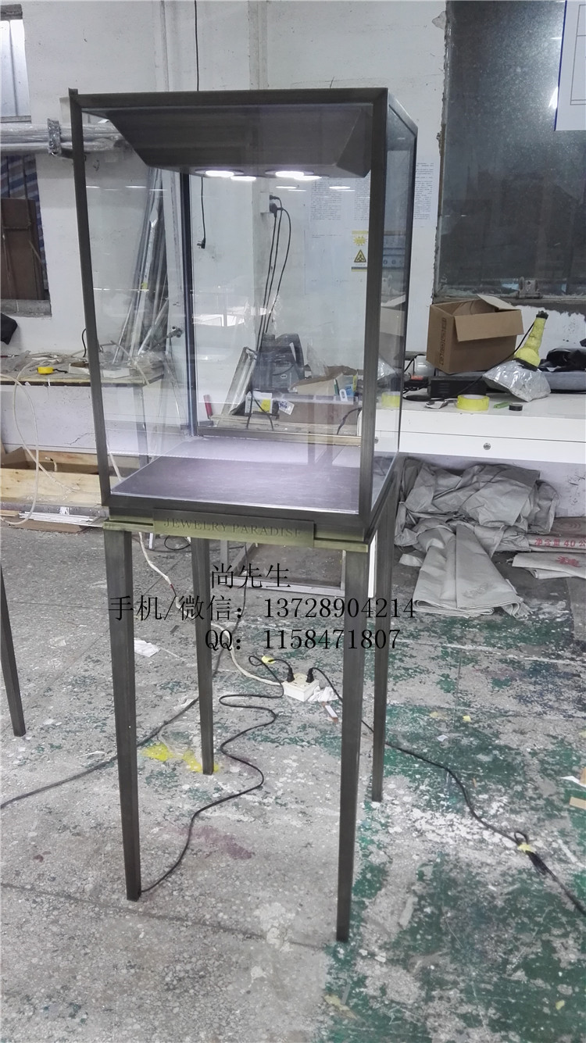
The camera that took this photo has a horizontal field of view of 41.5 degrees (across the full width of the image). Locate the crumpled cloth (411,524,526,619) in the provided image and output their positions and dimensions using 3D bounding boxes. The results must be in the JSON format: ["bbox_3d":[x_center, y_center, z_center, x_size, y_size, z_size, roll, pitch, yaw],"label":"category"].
[{"bbox_3d":[0.758,0.187,3.291,0.430,0.125,0.720,5,20,13],"label":"crumpled cloth"}]

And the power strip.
[{"bbox_3d":[0.029,0.554,2.587,0.085,0.039,0.088,14,24,34],"label":"power strip"}]

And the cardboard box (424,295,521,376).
[{"bbox_3d":[0.802,-0.826,3.450,0.314,0.260,0.273,-8,28,-12],"label":"cardboard box"}]

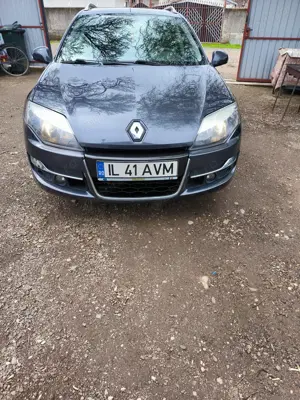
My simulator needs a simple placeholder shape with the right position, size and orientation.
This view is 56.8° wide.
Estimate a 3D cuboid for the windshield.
[{"bbox_3d":[-0.177,-1.630,2.806,1.430,0.200,1.030,-1,56,-4],"label":"windshield"}]

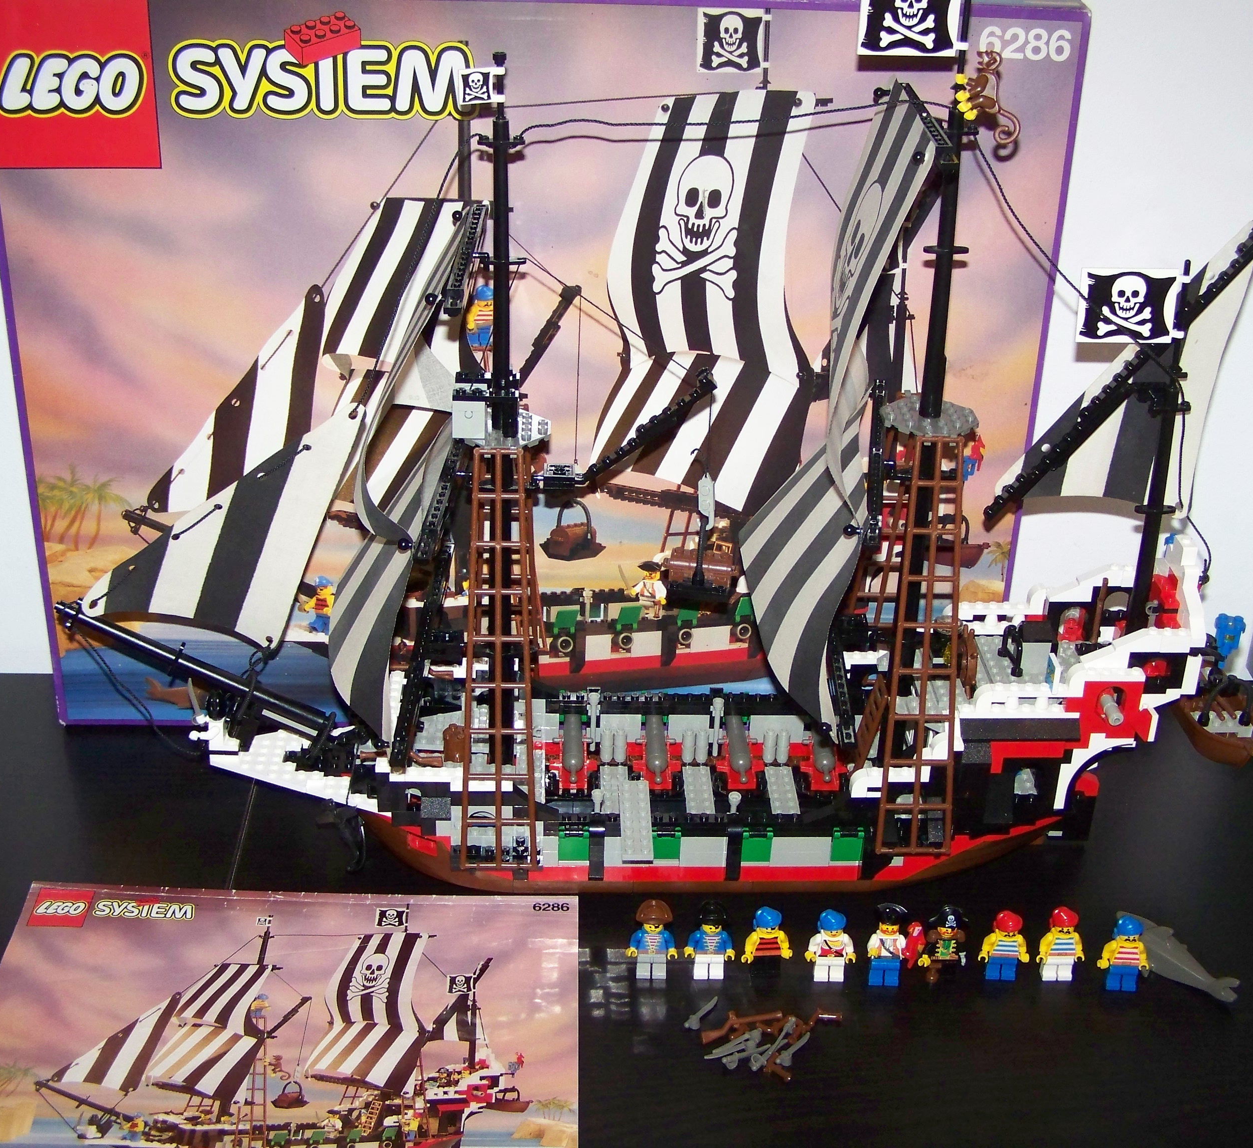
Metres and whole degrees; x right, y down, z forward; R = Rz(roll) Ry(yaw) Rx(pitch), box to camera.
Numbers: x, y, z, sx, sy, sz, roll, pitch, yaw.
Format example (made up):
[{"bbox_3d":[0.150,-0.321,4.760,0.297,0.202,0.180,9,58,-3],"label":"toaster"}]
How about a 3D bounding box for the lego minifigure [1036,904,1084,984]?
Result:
[{"bbox_3d":[0.222,0.190,0.862,0.025,0.042,0.015,0,29,0],"label":"lego minifigure"}]

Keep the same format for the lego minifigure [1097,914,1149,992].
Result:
[{"bbox_3d":[0.253,0.193,0.855,0.026,0.042,0.015,2,30,3],"label":"lego minifigure"}]

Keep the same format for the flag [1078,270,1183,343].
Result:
[{"bbox_3d":[0.242,-0.129,0.806,0.050,0.037,0.004,-2,29,1],"label":"flag"}]

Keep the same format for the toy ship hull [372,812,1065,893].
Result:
[{"bbox_3d":[0.042,0.129,0.954,0.400,0.055,0.130,0,29,0],"label":"toy ship hull"}]

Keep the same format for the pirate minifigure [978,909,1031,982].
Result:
[{"bbox_3d":[0.193,0.190,0.862,0.026,0.040,0.015,1,30,2],"label":"pirate minifigure"}]

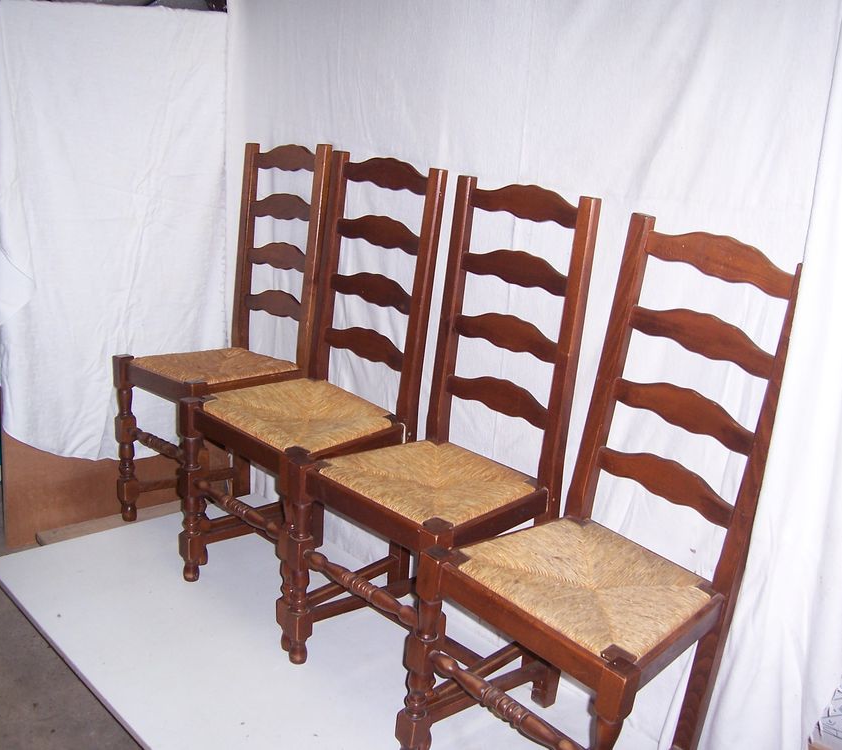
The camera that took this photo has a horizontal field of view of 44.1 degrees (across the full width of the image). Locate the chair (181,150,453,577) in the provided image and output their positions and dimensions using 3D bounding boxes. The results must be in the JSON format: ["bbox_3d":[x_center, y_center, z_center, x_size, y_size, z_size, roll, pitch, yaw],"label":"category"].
[{"bbox_3d":[-0.255,0.029,2.433,0.433,1.039,0.435,20,23,40],"label":"chair"}]

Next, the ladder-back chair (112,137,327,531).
[{"bbox_3d":[-0.527,-0.090,2.789,0.435,1.039,0.433,-9,16,-41],"label":"ladder-back chair"}]

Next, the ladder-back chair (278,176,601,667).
[{"bbox_3d":[0.037,0.148,2.124,0.435,1.039,0.433,-13,24,-42],"label":"ladder-back chair"}]

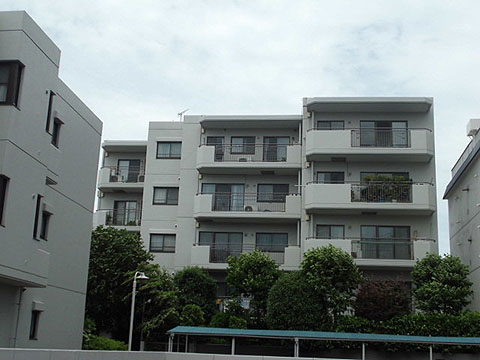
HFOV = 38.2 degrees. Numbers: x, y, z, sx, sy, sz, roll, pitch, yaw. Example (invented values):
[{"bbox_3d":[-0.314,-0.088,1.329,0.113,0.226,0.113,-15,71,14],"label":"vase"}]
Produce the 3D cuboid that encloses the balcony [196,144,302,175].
[{"bbox_3d":[0.551,-1.139,39.169,5.850,1.410,1.400,1,-14,6],"label":"balcony"}]

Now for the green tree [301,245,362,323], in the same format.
[{"bbox_3d":[4.050,4.758,30.739,2.730,3.830,2.590,1,-14,6],"label":"green tree"}]

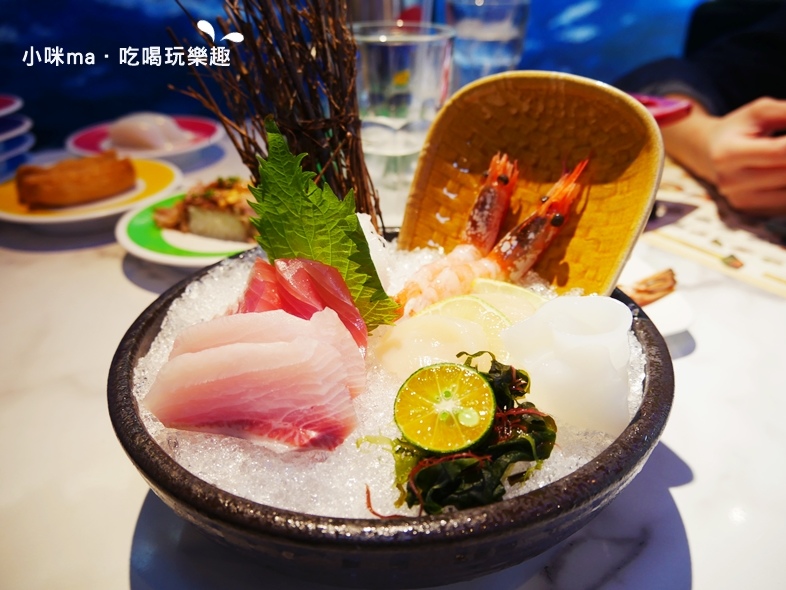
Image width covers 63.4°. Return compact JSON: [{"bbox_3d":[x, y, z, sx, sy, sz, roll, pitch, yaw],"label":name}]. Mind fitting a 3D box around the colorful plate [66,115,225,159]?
[{"bbox_3d":[-0.242,-0.148,0.637,0.150,0.024,0.150,0,30,0],"label":"colorful plate"}]

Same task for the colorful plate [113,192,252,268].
[{"bbox_3d":[-0.118,-0.044,0.459,0.150,0.024,0.150,0,30,0],"label":"colorful plate"}]

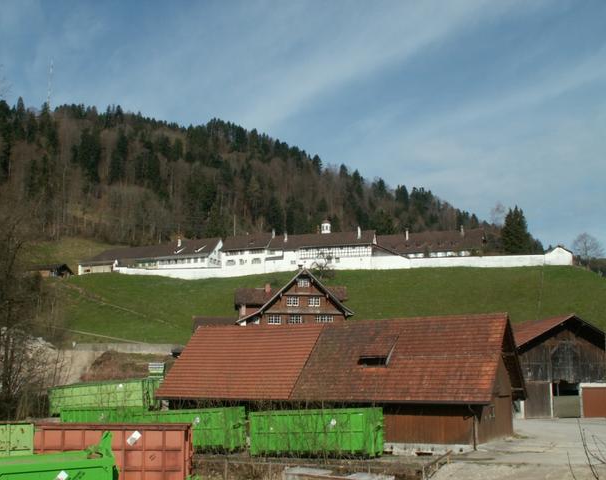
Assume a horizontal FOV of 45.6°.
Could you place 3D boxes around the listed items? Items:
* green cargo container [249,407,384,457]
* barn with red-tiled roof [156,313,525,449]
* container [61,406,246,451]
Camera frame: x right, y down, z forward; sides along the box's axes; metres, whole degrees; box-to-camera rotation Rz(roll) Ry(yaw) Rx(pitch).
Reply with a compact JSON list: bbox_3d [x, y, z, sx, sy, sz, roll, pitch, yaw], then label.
[{"bbox_3d":[0.737,10.618,39.911,7.000,2.420,2.420,-8,-14,26],"label":"green cargo container"},{"bbox_3d":[2.195,9.402,48.734,23.209,7.810,9.245,-6,-12,28],"label":"barn with red-tiled roof"},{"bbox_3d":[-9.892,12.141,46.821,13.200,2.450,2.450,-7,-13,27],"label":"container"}]

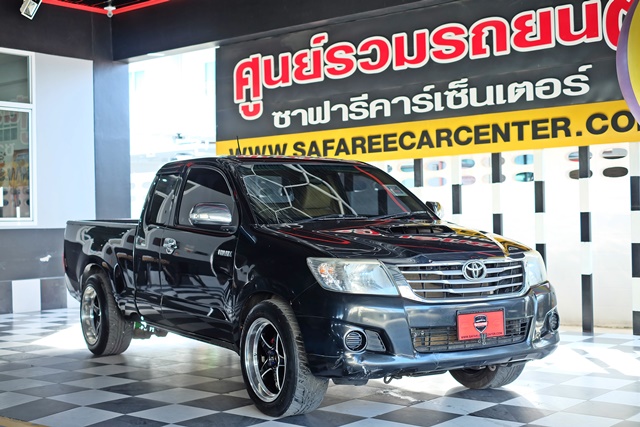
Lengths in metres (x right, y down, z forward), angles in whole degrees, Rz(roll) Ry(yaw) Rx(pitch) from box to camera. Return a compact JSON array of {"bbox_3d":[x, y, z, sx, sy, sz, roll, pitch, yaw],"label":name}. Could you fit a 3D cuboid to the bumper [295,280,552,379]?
[{"bbox_3d":[0.745,0.638,5.500,1.720,0.490,0.640,0,0,-32],"label":"bumper"}]

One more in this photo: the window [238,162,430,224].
[{"bbox_3d":[0.059,-0.161,6.606,1.440,0.110,0.780,0,33,-32],"label":"window"}]

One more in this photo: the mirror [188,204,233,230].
[{"bbox_3d":[-0.692,0.019,6.009,0.250,0.180,0.140,-1,0,-32],"label":"mirror"}]

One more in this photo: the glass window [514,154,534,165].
[{"bbox_3d":[2.377,-0.624,10.887,0.285,0.115,0.060,-1,0,40],"label":"glass window"}]

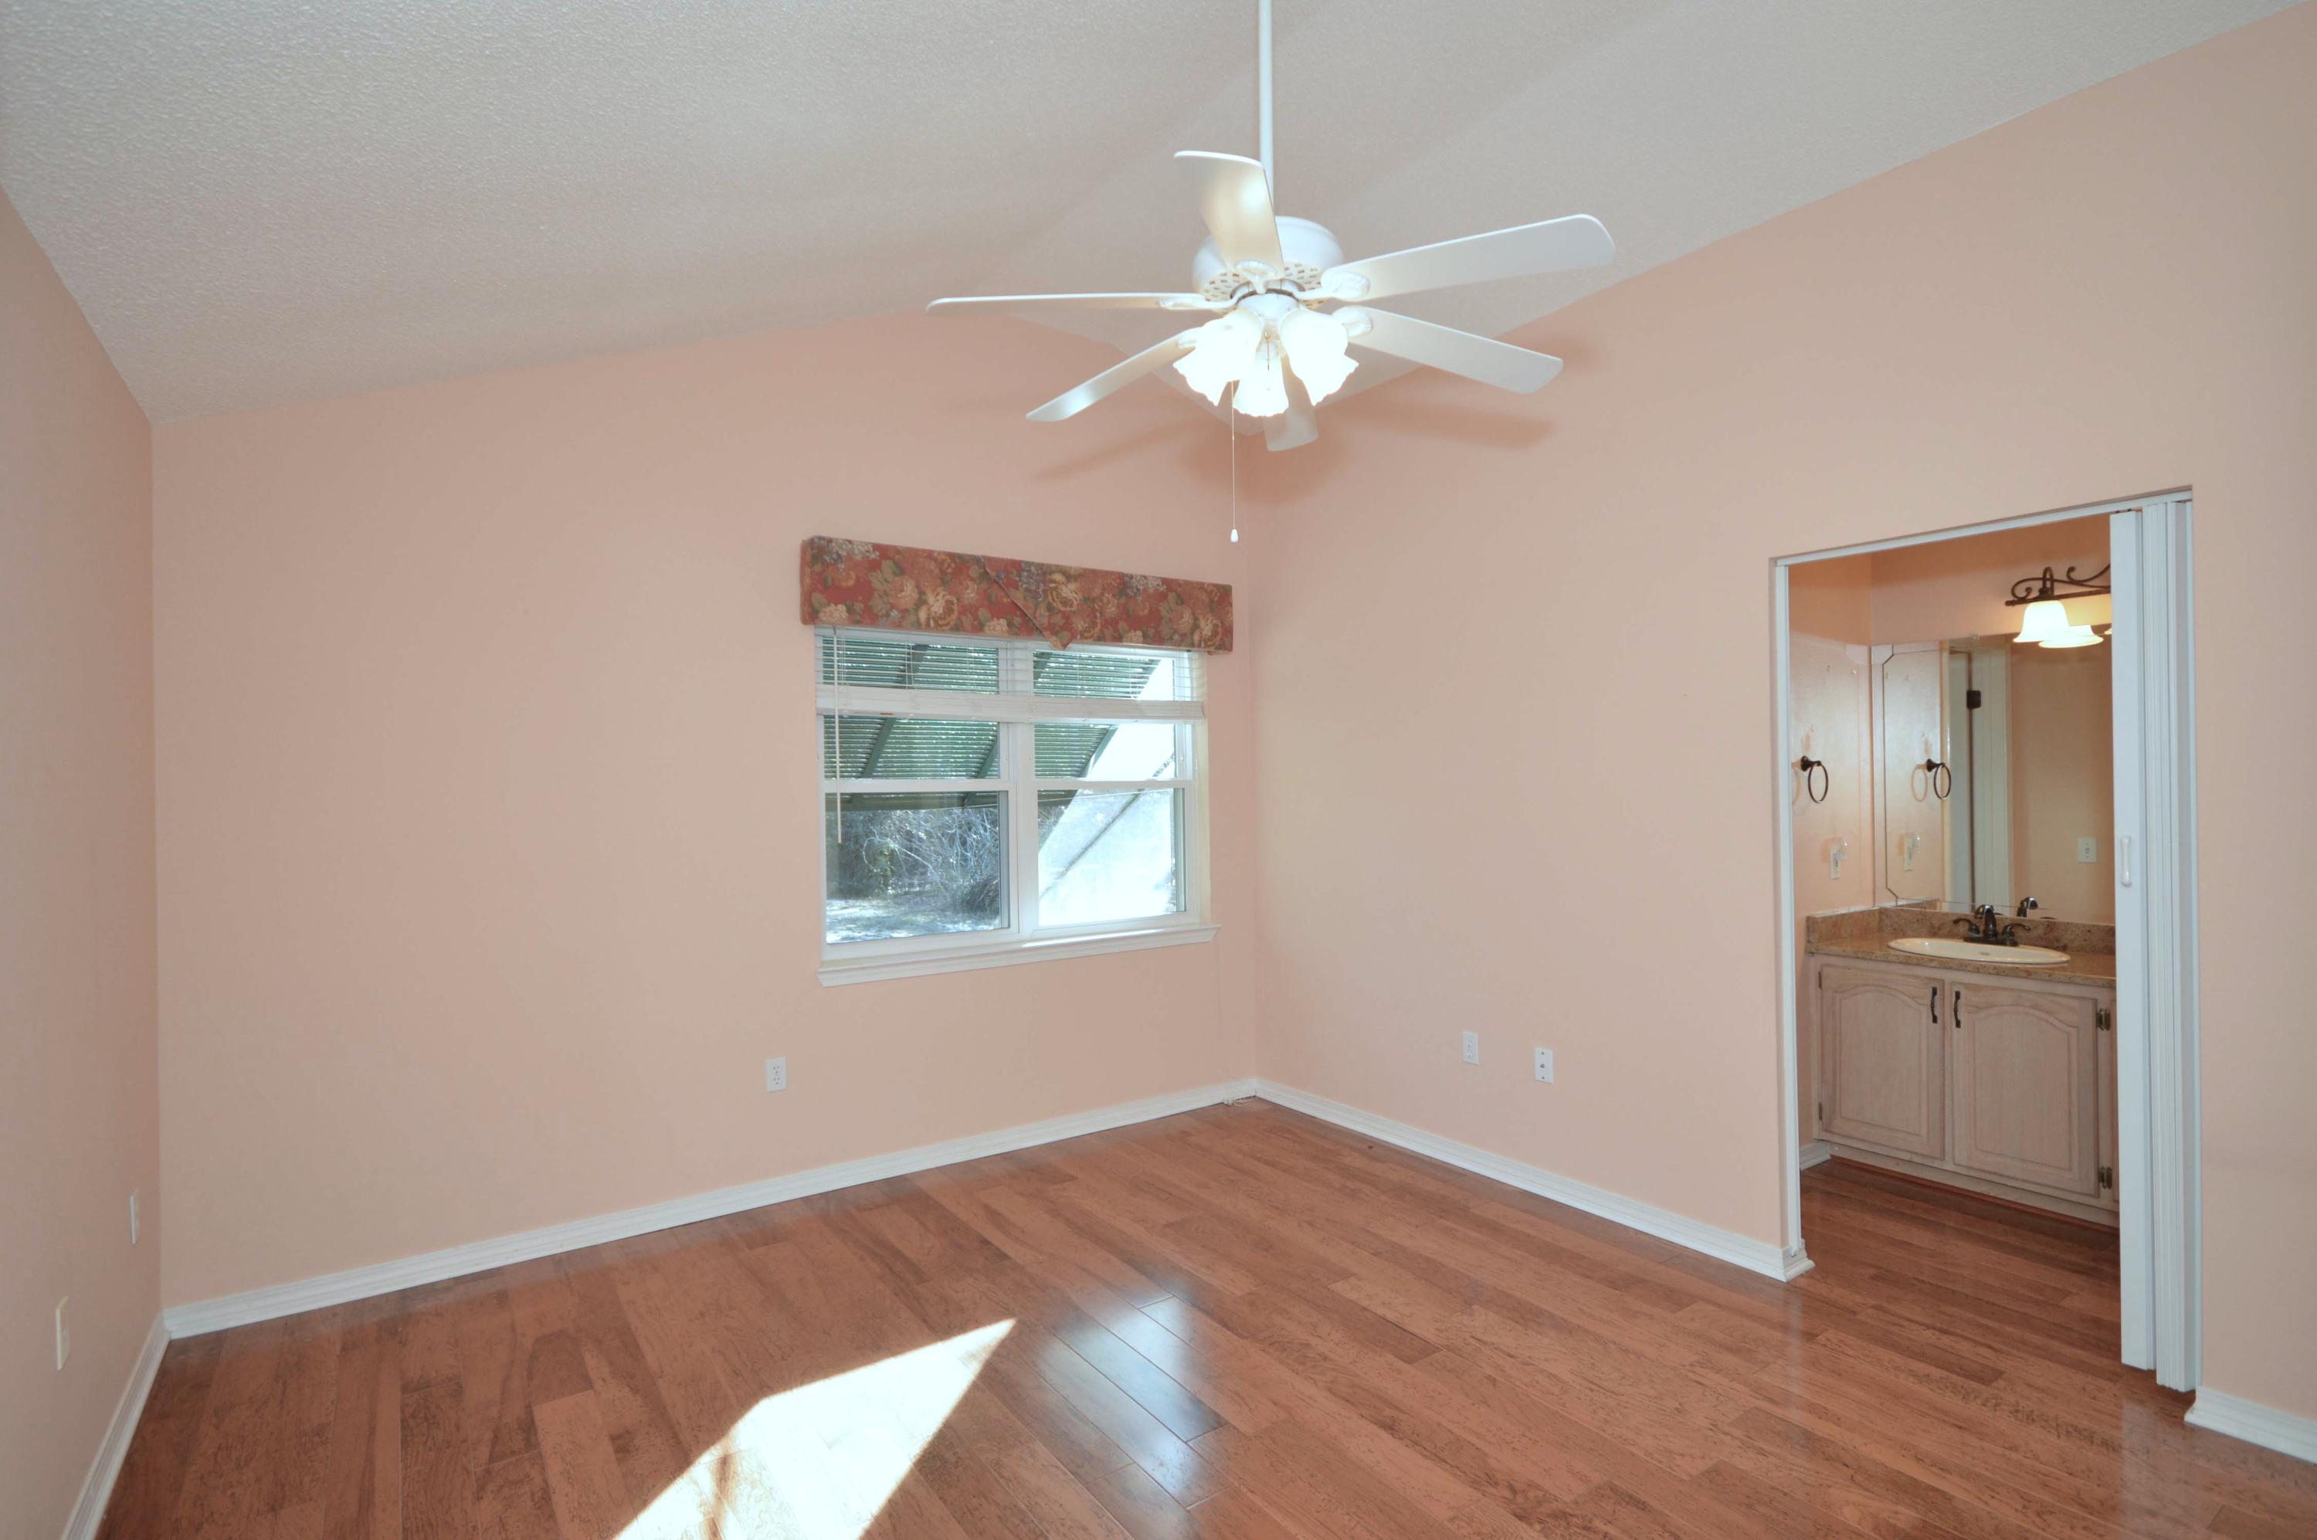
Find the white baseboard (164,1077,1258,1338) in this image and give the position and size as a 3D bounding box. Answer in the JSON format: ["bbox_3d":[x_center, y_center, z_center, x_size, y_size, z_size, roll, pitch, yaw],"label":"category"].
[{"bbox_3d":[-1.080,1.456,3.947,3.760,0.086,0.017,0,-1,-35],"label":"white baseboard"}]

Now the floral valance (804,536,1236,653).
[{"bbox_3d":[-0.468,-0.642,4.338,1.845,0.325,0.140,0,-1,-35],"label":"floral valance"}]

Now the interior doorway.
[{"bbox_3d":[2.096,0.418,2.827,0.140,2.080,0.910,0,-1,-35],"label":"interior doorway"}]

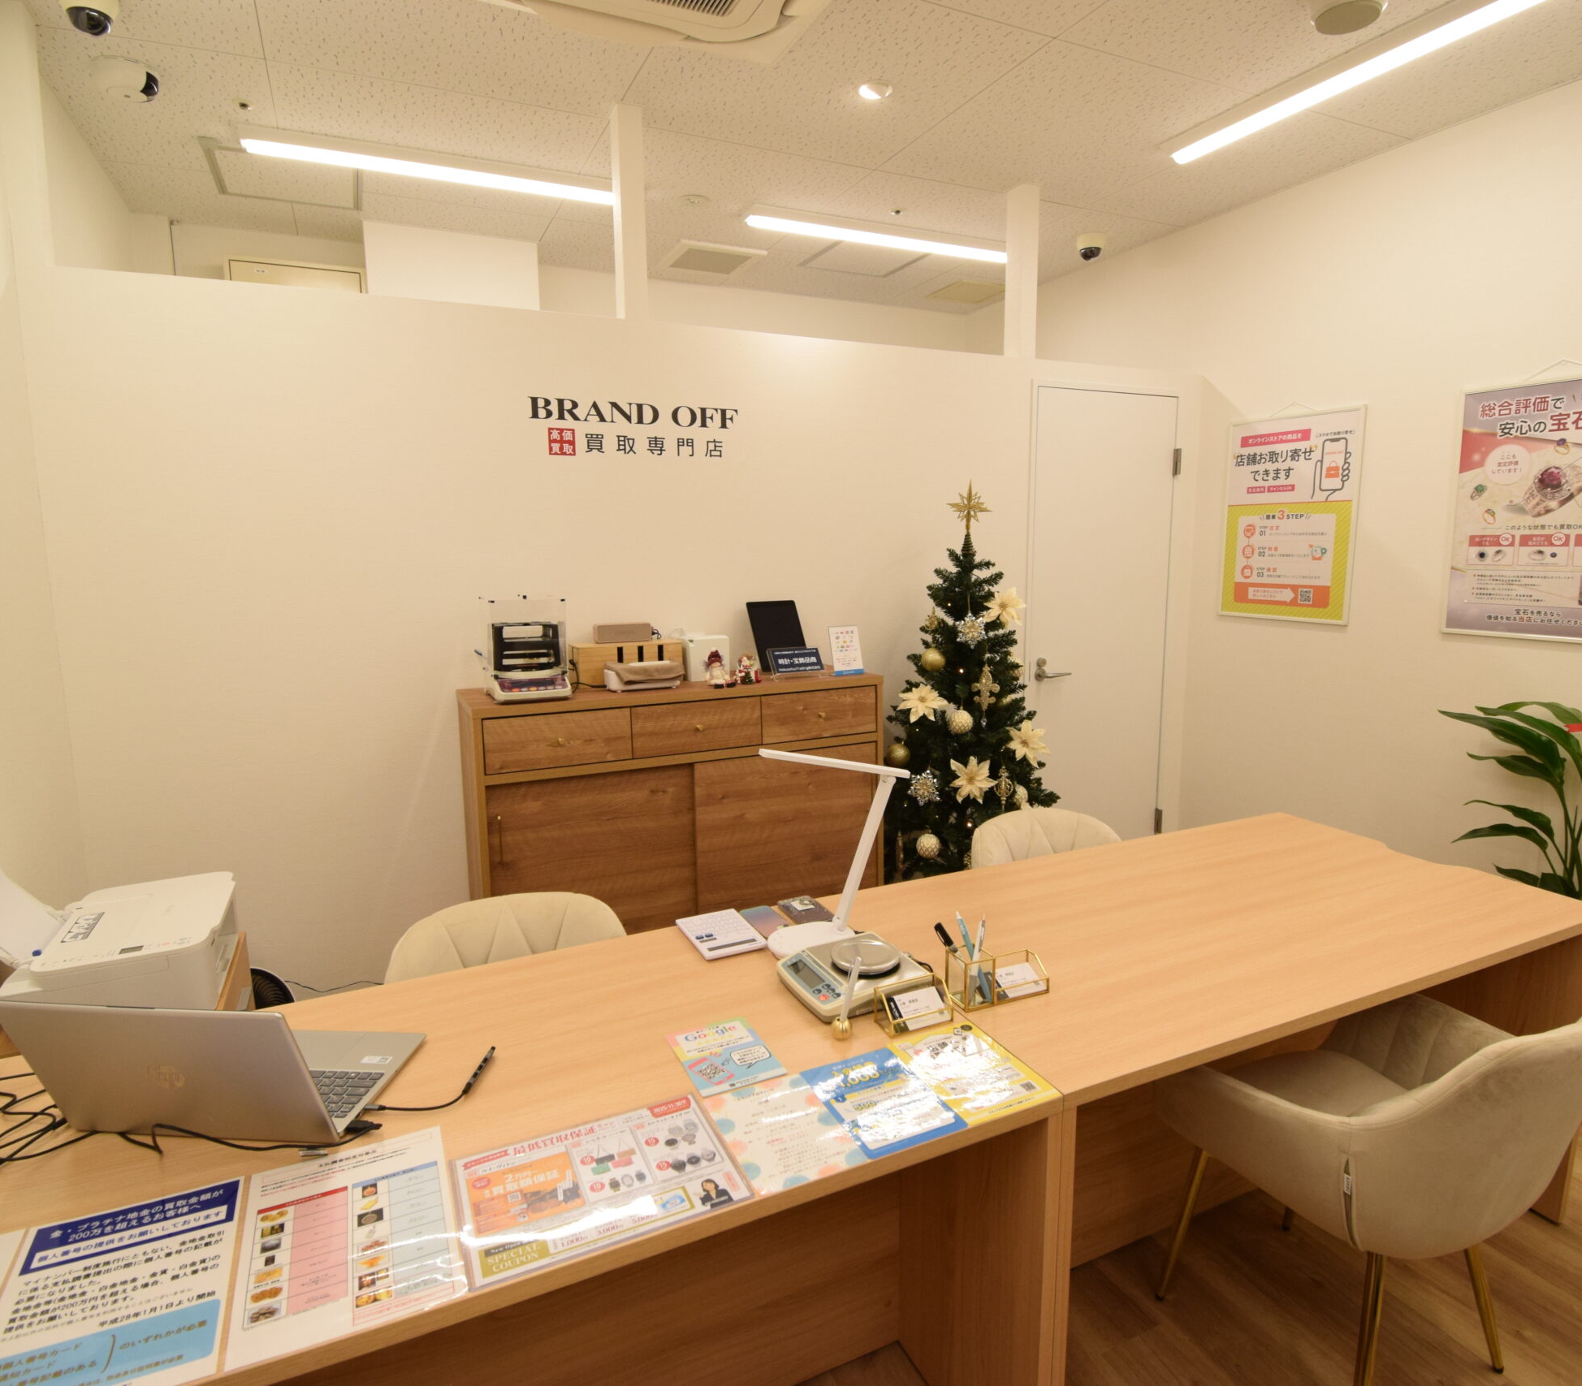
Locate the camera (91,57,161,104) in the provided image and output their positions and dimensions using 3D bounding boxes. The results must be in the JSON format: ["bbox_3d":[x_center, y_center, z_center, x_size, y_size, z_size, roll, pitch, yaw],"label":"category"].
[{"bbox_3d":[-1.823,-1.661,2.360,0.150,0.088,0.150,-4,10,-18],"label":"camera"}]

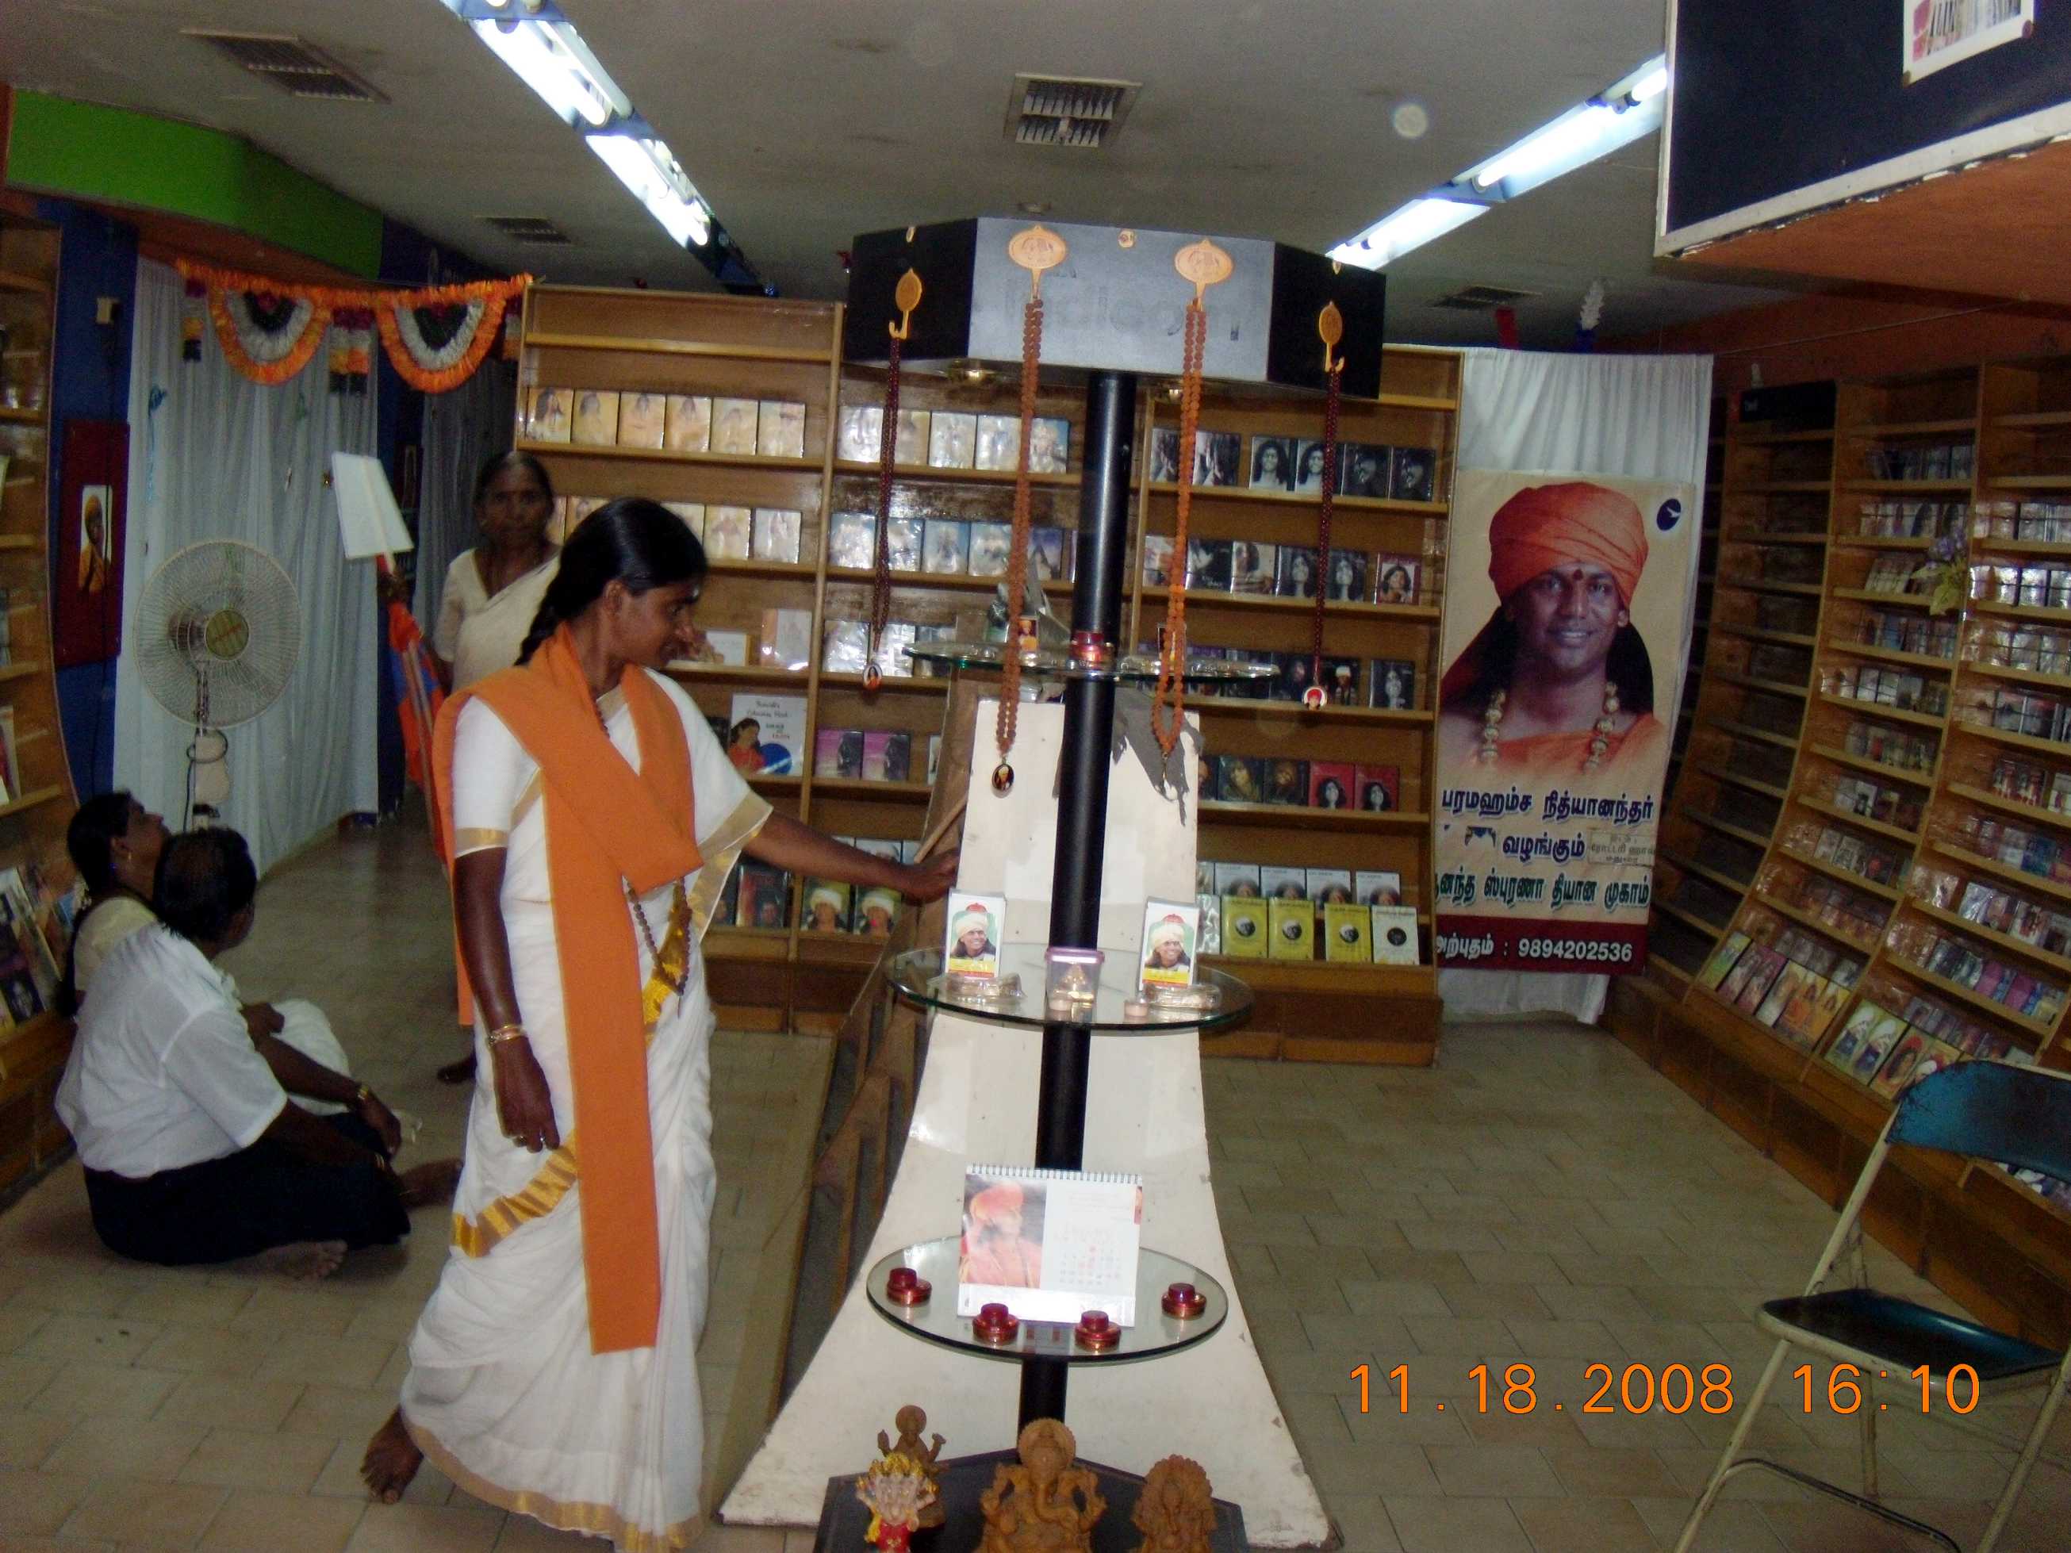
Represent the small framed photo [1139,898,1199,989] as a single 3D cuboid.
[{"bbox_3d":[0.171,0.216,2.695,0.070,0.110,0.018,6,7,17],"label":"small framed photo"}]

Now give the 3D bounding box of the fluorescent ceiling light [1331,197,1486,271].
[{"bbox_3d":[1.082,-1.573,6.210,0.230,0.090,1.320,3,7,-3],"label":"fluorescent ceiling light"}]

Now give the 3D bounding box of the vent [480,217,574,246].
[{"bbox_3d":[-1.793,-1.960,7.711,0.255,0.040,0.800,3,7,-3],"label":"vent"}]

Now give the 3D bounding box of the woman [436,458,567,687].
[{"bbox_3d":[-1.343,-0.042,5.489,0.450,1.571,0.290,4,7,-2],"label":"woman"}]

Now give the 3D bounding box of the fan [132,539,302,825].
[{"bbox_3d":[-2.001,0.090,5.222,0.420,1.335,0.460,9,9,38],"label":"fan"}]

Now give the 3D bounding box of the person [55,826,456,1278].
[{"bbox_3d":[-1.574,0.496,4.338,0.760,0.810,0.640,-1,9,-33],"label":"person"}]

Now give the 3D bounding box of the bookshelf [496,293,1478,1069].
[{"bbox_3d":[-0.159,-0.297,6.295,2.735,2.060,0.550,3,7,-3],"label":"bookshelf"}]

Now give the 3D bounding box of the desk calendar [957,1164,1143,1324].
[{"bbox_3d":[0.019,0.582,2.701,0.220,0.175,0.090,4,7,0],"label":"desk calendar"}]

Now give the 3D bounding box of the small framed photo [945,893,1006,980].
[{"bbox_3d":[-0.071,0.192,2.558,0.064,0.104,0.025,4,6,2],"label":"small framed photo"}]

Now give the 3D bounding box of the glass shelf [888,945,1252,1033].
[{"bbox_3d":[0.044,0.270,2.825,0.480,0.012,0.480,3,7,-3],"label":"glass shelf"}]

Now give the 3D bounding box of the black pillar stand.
[{"bbox_3d":[0.044,0.264,2.731,0.060,1.518,0.060,3,7,-3],"label":"black pillar stand"}]

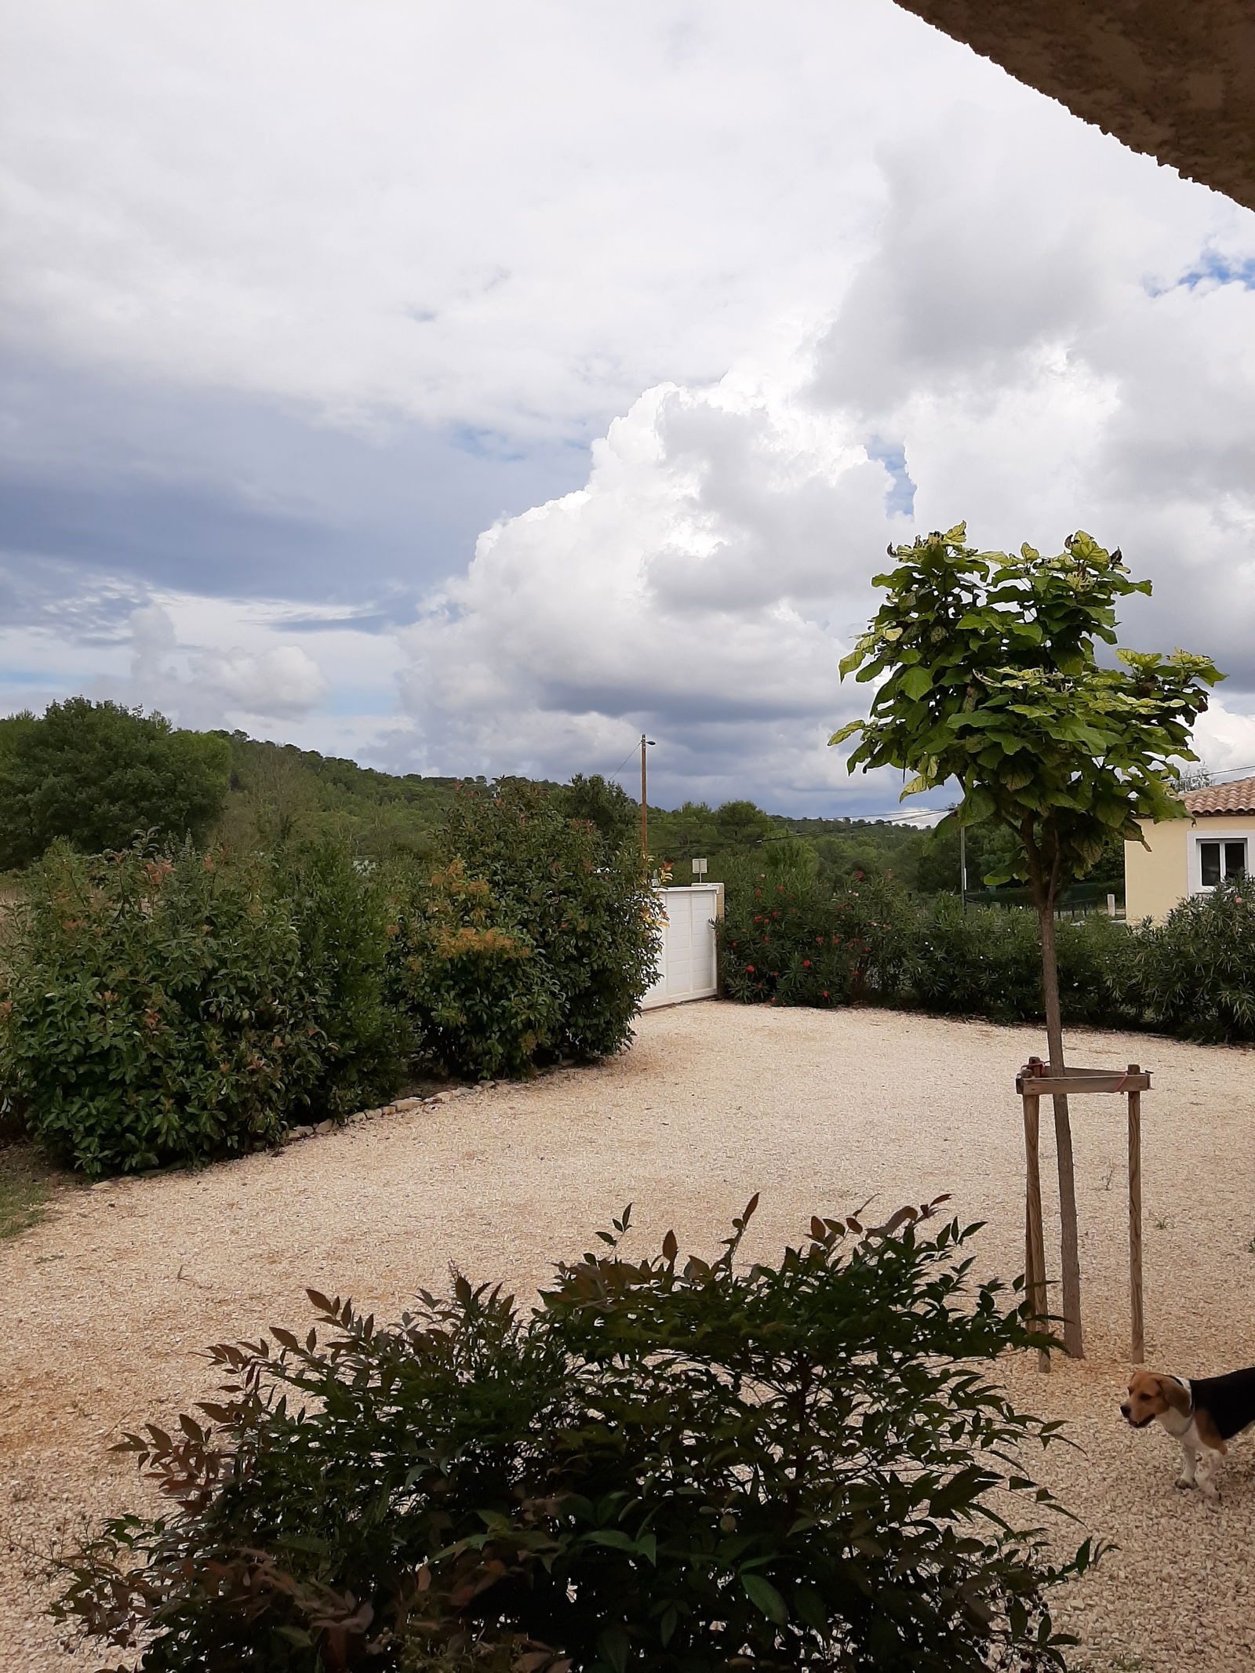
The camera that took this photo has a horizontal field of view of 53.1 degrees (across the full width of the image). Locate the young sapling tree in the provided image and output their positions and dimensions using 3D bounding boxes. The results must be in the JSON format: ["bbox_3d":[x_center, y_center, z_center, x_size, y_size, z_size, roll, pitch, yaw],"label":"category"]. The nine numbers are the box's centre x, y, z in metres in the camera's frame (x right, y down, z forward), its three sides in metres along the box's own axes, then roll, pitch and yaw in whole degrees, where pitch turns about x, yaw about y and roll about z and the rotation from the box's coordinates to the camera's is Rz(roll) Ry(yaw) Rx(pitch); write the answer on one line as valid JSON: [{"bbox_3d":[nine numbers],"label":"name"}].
[{"bbox_3d":[1.596,0.398,5.030,1.500,3.310,1.400,-1,-3,17],"label":"young sapling tree"}]

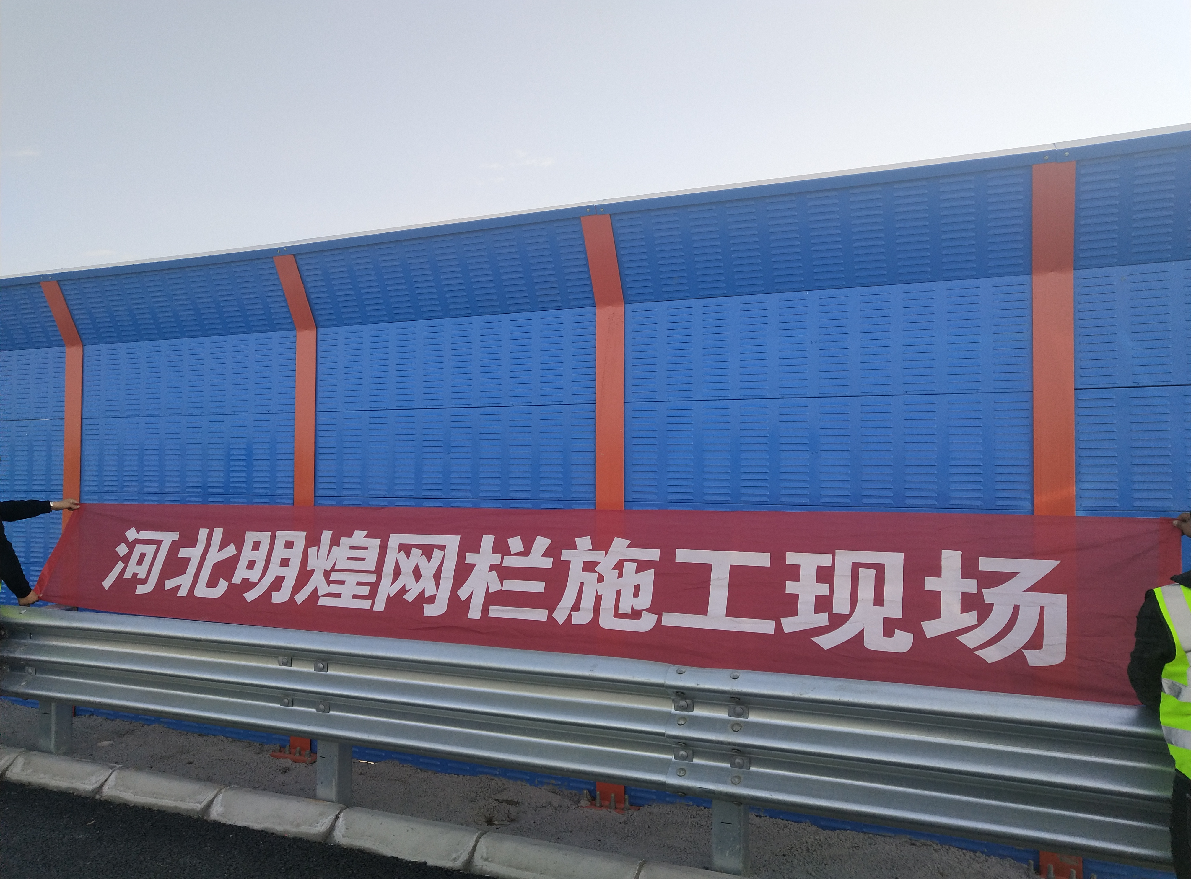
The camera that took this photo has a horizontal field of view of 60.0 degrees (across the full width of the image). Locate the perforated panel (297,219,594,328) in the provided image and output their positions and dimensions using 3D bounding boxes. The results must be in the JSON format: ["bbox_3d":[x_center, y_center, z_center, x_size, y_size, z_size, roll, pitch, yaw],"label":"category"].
[{"bbox_3d":[-0.831,-0.888,5.518,1.900,0.475,0.080,-1,22,27],"label":"perforated panel"}]

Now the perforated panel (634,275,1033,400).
[{"bbox_3d":[0.987,-0.430,4.692,1.900,0.480,0.080,-1,-2,27],"label":"perforated panel"}]

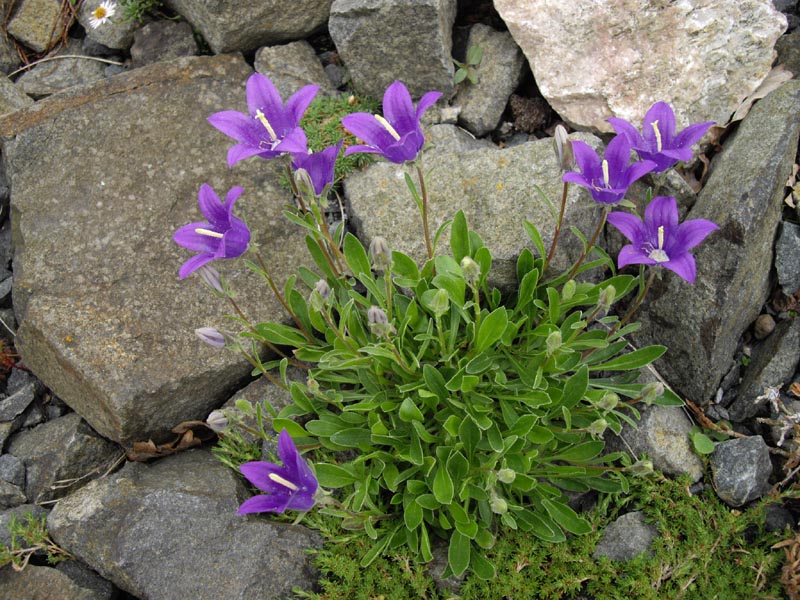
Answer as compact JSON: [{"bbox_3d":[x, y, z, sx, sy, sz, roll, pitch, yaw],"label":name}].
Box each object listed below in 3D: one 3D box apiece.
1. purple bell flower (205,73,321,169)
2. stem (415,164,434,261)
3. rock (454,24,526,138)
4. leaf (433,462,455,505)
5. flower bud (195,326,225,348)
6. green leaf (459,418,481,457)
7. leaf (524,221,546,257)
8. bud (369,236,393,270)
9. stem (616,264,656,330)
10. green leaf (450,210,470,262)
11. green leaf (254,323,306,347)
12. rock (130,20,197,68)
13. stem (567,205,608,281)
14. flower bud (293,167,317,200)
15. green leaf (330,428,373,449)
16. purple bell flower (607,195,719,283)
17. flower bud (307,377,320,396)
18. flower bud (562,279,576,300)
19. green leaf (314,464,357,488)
[{"bbox_3d":[-0.068,-0.089,0.432,0.053,0.029,0.048,-18,54,7],"label":"purple bell flower"},{"bbox_3d":[0.013,-0.044,0.451,0.004,0.058,0.004,-6,36,4],"label":"stem"},{"bbox_3d":[0.064,-0.159,0.635,0.050,0.042,0.075,0,50,0],"label":"rock"},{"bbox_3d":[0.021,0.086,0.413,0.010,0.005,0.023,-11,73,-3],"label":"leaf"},{"bbox_3d":[-0.098,0.019,0.456,0.017,0.009,0.009,21,60,-12],"label":"flower bud"},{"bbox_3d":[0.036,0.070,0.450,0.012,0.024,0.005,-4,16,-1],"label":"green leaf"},{"bbox_3d":[0.072,-0.032,0.470,0.007,0.024,0.006,-37,22,-20],"label":"leaf"},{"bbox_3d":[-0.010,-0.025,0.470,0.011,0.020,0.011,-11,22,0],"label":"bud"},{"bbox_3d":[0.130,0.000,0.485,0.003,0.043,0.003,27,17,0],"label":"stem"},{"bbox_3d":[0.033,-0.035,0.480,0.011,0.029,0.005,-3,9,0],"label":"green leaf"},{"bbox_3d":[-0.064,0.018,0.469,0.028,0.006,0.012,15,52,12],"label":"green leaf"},{"bbox_3d":[-0.176,-0.192,0.658,0.050,0.034,0.038,0,46,0],"label":"rock"},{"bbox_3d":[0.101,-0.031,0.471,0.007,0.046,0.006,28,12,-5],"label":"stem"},{"bbox_3d":[-0.048,-0.059,0.442,0.010,0.018,0.010,-8,31,9],"label":"flower bud"},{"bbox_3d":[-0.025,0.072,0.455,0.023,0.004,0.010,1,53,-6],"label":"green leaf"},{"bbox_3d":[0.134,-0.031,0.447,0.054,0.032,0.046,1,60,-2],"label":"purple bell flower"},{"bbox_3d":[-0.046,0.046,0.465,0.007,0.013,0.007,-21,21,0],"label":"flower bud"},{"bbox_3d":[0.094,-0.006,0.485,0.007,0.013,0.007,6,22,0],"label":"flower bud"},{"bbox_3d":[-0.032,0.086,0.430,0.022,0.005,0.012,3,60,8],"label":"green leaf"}]

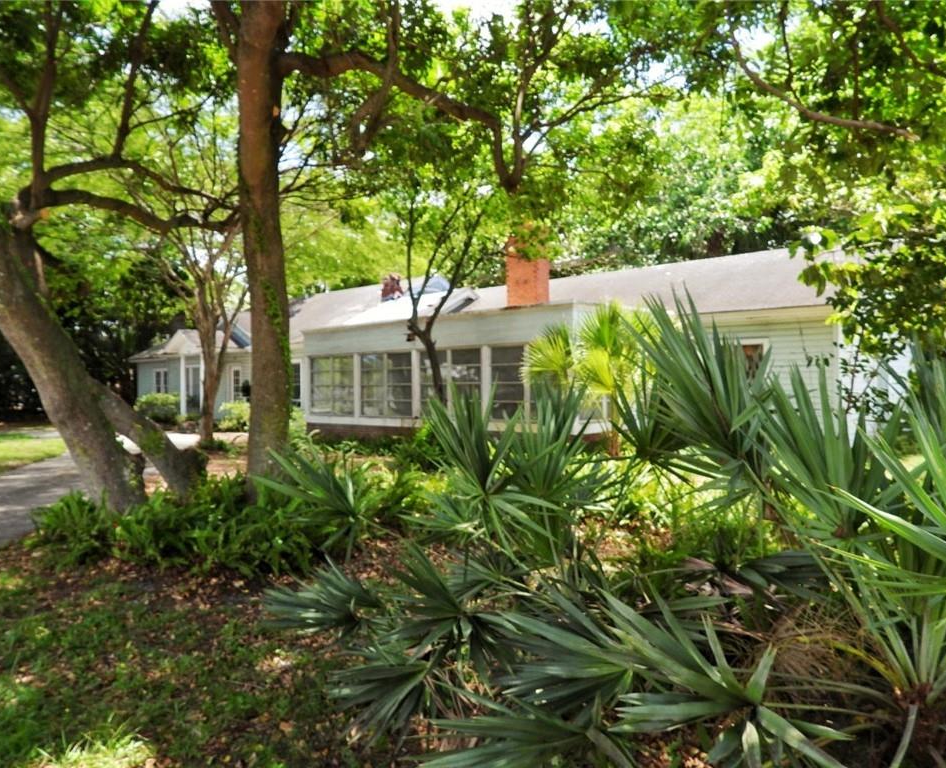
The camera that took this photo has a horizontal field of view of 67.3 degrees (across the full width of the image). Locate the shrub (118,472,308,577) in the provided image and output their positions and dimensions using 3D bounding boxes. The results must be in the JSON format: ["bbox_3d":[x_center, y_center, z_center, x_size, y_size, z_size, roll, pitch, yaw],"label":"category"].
[{"bbox_3d":[-2.366,1.200,6.600,1.750,0.640,1.300,0,0,0],"label":"shrub"}]

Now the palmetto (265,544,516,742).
[{"bbox_3d":[-0.378,1.130,3.250,1.120,0.650,0.950,0,0,0],"label":"palmetto"}]

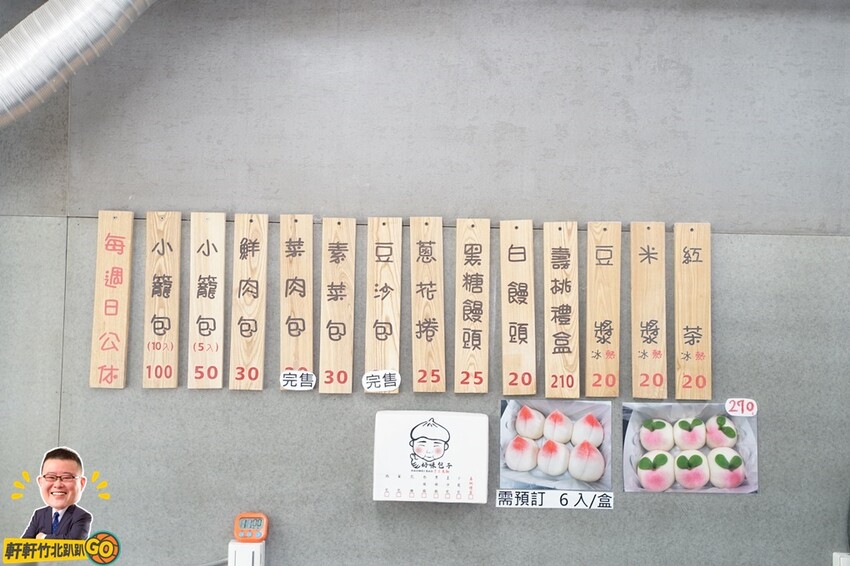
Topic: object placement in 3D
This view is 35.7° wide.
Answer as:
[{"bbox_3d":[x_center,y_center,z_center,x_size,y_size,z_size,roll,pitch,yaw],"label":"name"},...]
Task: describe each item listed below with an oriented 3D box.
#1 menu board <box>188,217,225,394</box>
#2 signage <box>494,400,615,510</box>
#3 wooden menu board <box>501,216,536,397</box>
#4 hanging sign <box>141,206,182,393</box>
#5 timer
[{"bbox_3d":[-0.459,0.036,2.780,0.073,0.371,0.012,0,-5,0],"label":"menu board"},{"bbox_3d":[0.270,0.356,2.754,0.241,0.223,0.005,0,-5,0],"label":"signage"},{"bbox_3d":[0.195,0.051,2.780,0.069,0.368,0.012,-1,-5,0],"label":"wooden menu board"},{"bbox_3d":[-0.526,0.034,2.651,0.066,0.353,0.014,0,-5,-1],"label":"hanging sign"},{"bbox_3d":[-0.336,0.473,2.566,0.064,0.058,0.022,1,-5,-1],"label":"timer"}]

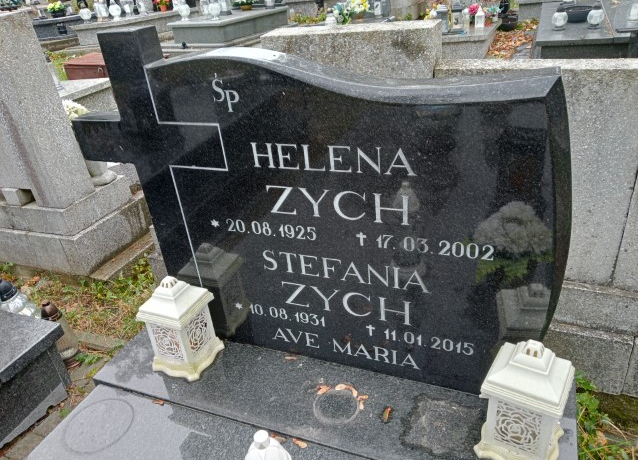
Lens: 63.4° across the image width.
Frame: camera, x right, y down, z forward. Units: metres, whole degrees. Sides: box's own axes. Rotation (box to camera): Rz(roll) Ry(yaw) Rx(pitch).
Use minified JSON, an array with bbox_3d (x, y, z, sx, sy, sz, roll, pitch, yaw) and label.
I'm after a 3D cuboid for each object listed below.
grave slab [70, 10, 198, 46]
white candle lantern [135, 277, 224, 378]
[{"bbox_3d":[-2.564,-2.982,7.532,0.960,0.280,1.700,8,32,25],"label":"grave slab"},{"bbox_3d":[-0.290,0.189,1.075,0.108,0.210,0.108,8,32,25],"label":"white candle lantern"}]

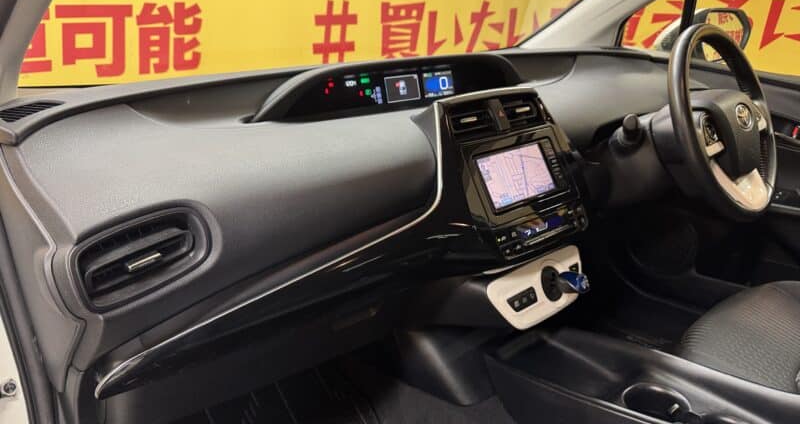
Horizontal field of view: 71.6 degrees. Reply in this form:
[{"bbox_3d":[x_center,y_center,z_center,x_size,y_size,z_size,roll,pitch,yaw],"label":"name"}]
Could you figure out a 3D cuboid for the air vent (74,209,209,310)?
[{"bbox_3d":[-0.295,0.051,0.632,0.140,0.085,0.055,-20,10,-23],"label":"air vent"}]

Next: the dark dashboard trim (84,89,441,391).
[{"bbox_3d":[-0.117,0.024,0.698,0.530,0.280,0.140,-16,24,-38],"label":"dark dashboard trim"}]

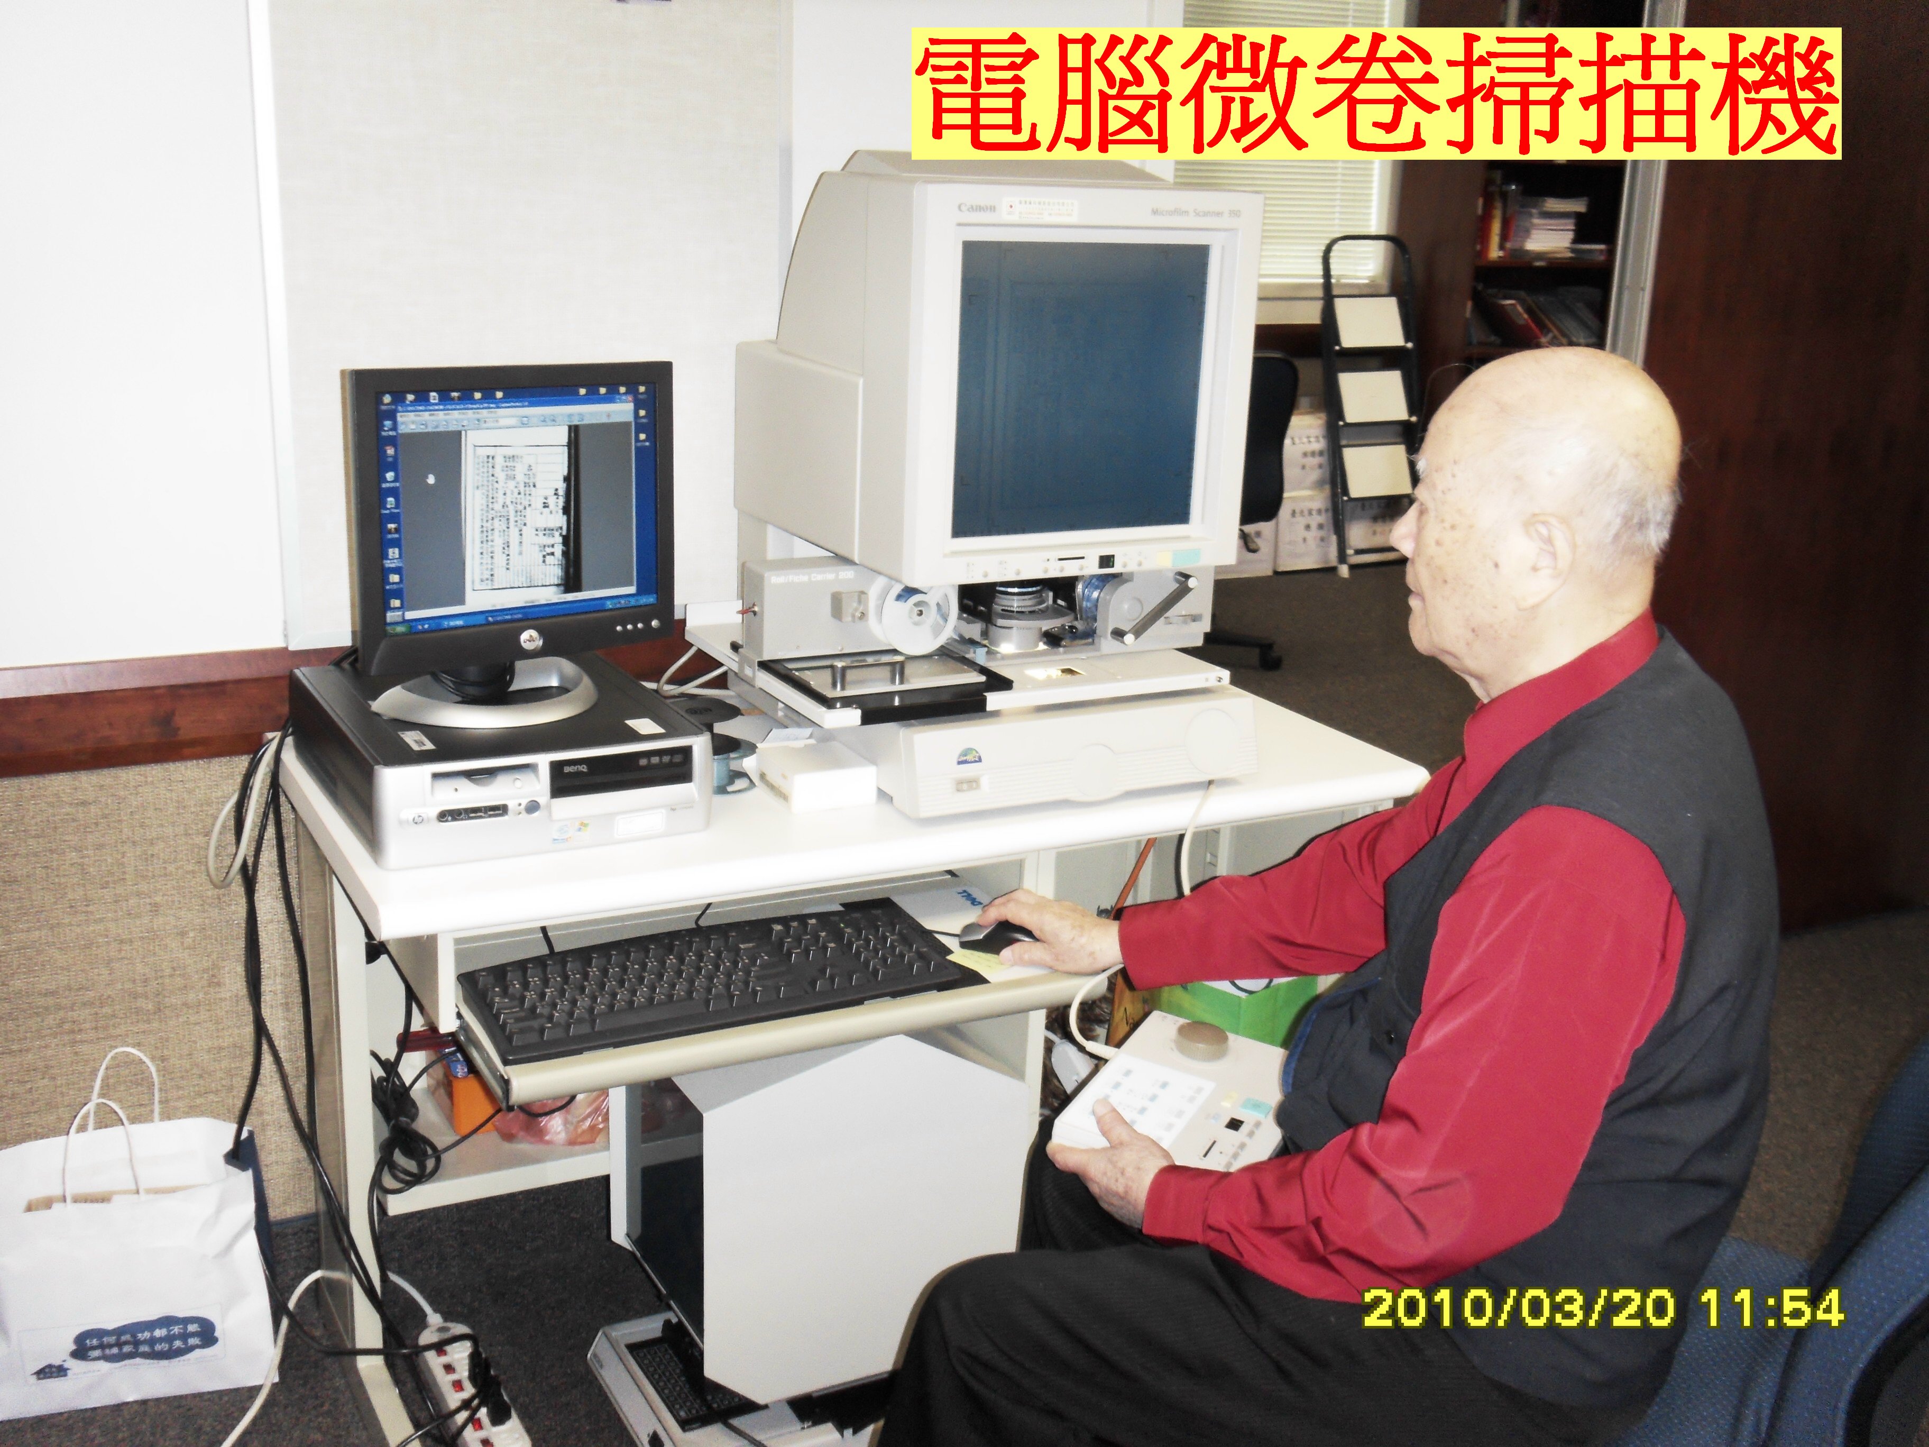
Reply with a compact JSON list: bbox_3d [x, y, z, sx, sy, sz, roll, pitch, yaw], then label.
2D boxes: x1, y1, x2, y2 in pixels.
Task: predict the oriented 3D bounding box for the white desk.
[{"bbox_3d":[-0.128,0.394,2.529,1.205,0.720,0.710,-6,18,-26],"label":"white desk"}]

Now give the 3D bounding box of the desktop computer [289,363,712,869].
[{"bbox_3d":[-0.480,-0.144,2.195,0.365,0.452,0.390,-6,18,-27],"label":"desktop computer"}]

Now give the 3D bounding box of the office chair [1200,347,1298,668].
[{"bbox_3d":[0.607,-0.599,5.863,0.580,0.900,0.580,-6,18,-27],"label":"office chair"}]

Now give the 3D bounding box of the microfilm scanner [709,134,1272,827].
[{"bbox_3d":[-0.005,-0.309,2.435,0.519,0.670,0.560,-6,17,-25],"label":"microfilm scanner"}]

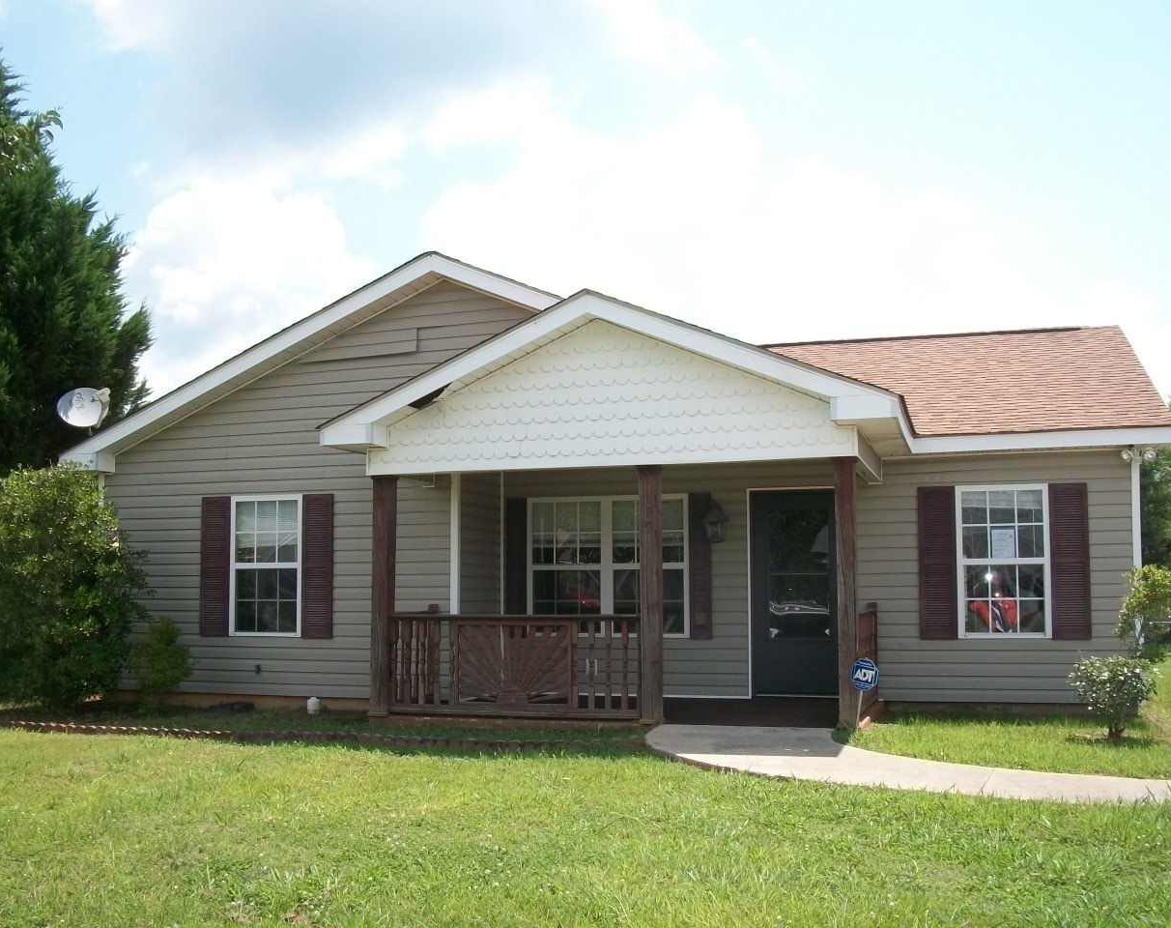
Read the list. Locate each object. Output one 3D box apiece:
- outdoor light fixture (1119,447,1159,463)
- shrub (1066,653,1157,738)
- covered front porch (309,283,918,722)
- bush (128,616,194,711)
[{"bbox_3d":[5.107,-0.085,10.557,0.330,0.160,0.200,-2,-6,19],"label":"outdoor light fixture"},{"bbox_3d":[4.115,1.825,8.942,0.720,0.700,0.680,-2,-6,19],"label":"shrub"},{"bbox_3d":[0.454,0.517,10.767,5.130,3.700,2.780,-2,-6,19],"label":"covered front porch"},{"bbox_3d":[-4.458,2.080,11.976,0.660,1.000,0.620,-2,-6,19],"label":"bush"}]

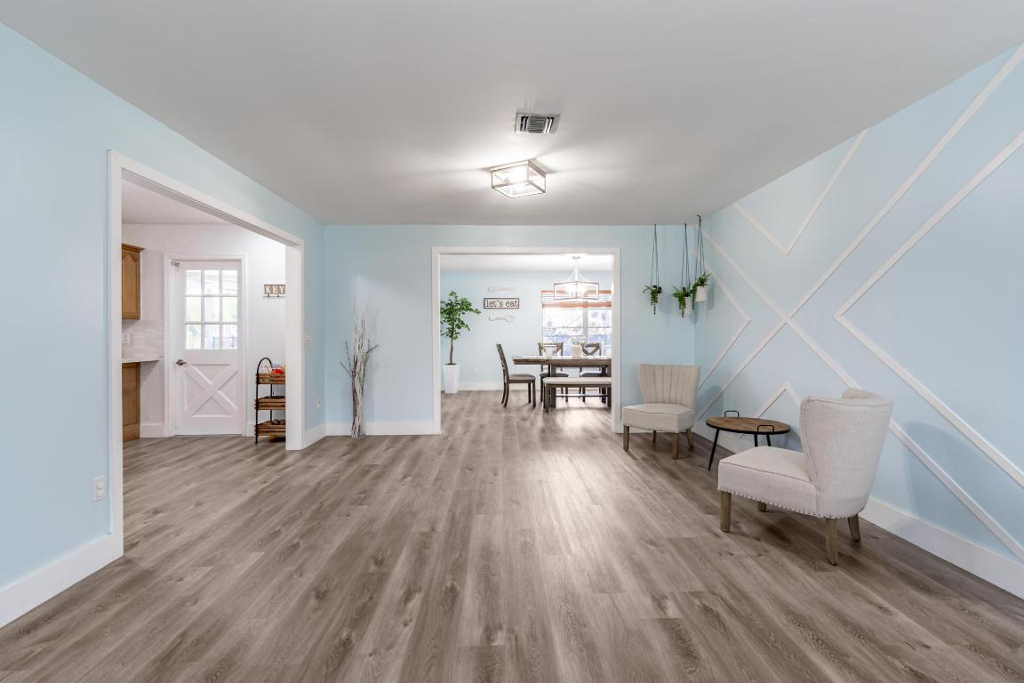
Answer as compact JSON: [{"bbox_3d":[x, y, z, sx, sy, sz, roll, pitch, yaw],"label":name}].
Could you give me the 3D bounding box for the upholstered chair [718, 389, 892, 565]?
[{"bbox_3d":[1.670,0.703,2.619,0.600,0.830,0.690,-1,1,-40],"label":"upholstered chair"}]

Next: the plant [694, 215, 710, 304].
[{"bbox_3d":[2.051,-0.893,4.968,0.190,0.940,0.180,0,1,-1],"label":"plant"}]

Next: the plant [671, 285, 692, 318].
[{"bbox_3d":[1.921,-0.451,5.190,0.205,0.340,0.190,0,1,-1],"label":"plant"}]

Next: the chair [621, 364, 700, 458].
[{"bbox_3d":[1.508,0.671,4.560,0.600,0.830,0.660,1,1,40],"label":"chair"}]

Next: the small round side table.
[{"bbox_3d":[1.917,0.867,3.722,0.610,0.490,0.610,0,1,4],"label":"small round side table"}]

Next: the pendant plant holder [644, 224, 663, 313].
[{"bbox_3d":[1.628,-0.832,5.225,0.200,1.010,0.180,0,1,-1],"label":"pendant plant holder"}]

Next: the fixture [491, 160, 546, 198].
[{"bbox_3d":[0.058,-1.244,3.528,0.315,0.155,0.315,0,1,28],"label":"fixture"}]

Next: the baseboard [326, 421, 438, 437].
[{"bbox_3d":[-1.498,1.007,5.270,1.280,0.167,0.022,0,1,-1],"label":"baseboard"}]

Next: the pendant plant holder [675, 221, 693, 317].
[{"bbox_3d":[1.984,-0.824,5.257,0.210,1.085,0.190,0,1,-1],"label":"pendant plant holder"}]

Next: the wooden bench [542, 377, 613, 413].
[{"bbox_3d":[1.111,0.833,7.032,1.280,0.480,0.400,0,1,-1],"label":"wooden bench"}]

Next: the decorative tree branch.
[{"bbox_3d":[-1.720,0.314,5.165,0.420,1.550,0.250,0,1,-1],"label":"decorative tree branch"}]

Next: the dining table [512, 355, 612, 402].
[{"bbox_3d":[1.052,0.660,7.460,2.100,0.760,1.000,0,1,-1],"label":"dining table"}]

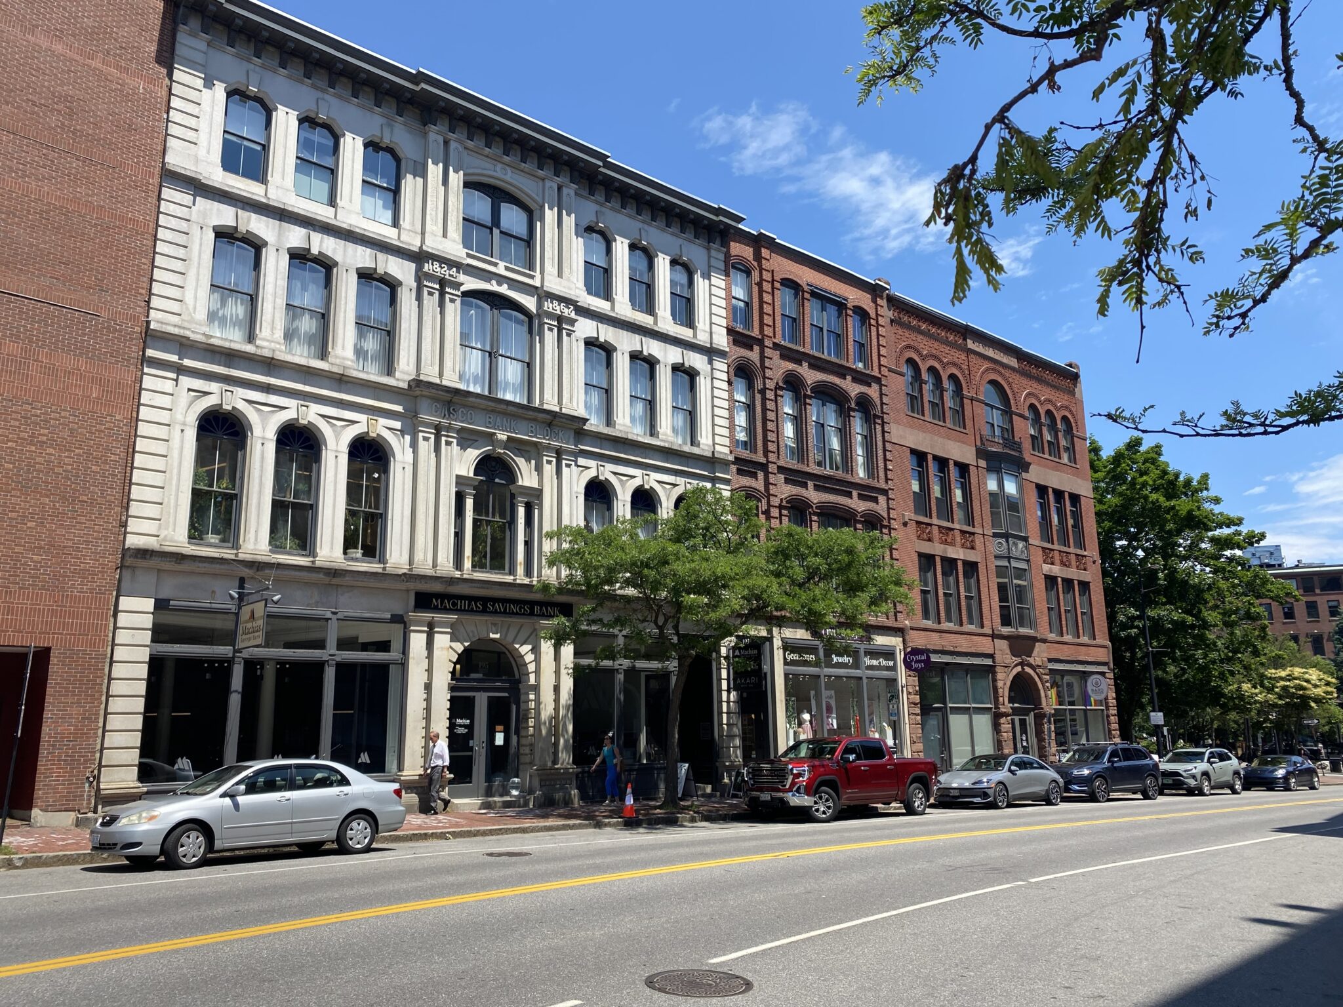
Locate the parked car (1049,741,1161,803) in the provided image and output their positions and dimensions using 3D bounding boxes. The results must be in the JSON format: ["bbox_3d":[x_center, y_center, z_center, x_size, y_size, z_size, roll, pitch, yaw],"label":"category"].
[{"bbox_3d":[14.132,8.834,33.173,4.950,1.790,1.960,11,-18,-38],"label":"parked car"}]

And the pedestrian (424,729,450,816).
[{"bbox_3d":[-5.243,5.985,22.434,0.580,1.780,0.520,11,-18,-43],"label":"pedestrian"}]

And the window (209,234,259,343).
[{"bbox_3d":[-9.582,-4.701,21.973,1.000,2.340,0.250,10,-17,-40],"label":"window"}]

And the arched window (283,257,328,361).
[{"bbox_3d":[-8.279,-4.467,22.798,1.080,2.460,0.200,10,-17,-40],"label":"arched window"}]

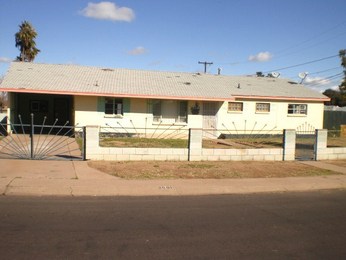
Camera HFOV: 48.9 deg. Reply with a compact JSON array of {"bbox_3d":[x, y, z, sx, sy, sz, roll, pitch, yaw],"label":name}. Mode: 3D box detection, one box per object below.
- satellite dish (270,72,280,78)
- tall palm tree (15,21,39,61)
[{"bbox_3d":[7.348,-3.878,27.300,0.600,0.600,0.500,1,3,-30],"label":"satellite dish"},{"bbox_3d":[-17.991,-7.234,47.000,3.200,12.600,3.200,1,2,-16],"label":"tall palm tree"}]

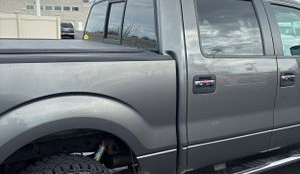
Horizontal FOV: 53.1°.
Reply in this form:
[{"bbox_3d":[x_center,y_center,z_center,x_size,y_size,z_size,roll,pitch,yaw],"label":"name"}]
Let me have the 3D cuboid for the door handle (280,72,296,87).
[{"bbox_3d":[1.254,-0.063,2.715,0.218,0.137,0.060,-4,11,-30],"label":"door handle"}]

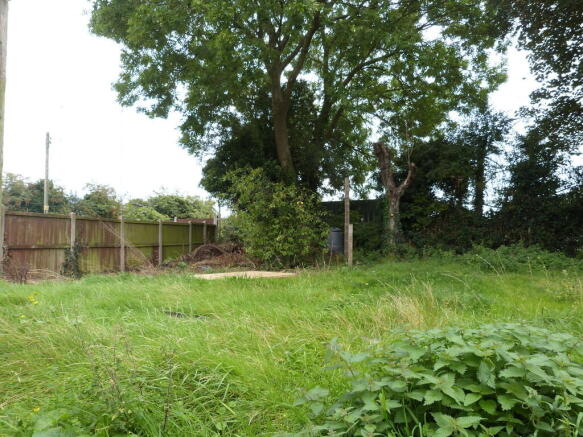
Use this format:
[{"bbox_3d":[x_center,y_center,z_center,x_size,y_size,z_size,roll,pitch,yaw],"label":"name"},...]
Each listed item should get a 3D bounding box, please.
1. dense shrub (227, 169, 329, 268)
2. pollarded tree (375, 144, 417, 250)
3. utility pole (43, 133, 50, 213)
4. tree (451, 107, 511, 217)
[{"bbox_3d":[-0.533,-0.024,16.017,3.800,3.650,3.200,0,-3,0],"label":"dense shrub"},{"bbox_3d":[4.707,-0.842,19.055,1.900,5.360,1.400,0,-3,0],"label":"pollarded tree"},{"bbox_3d":[-16.624,-1.683,28.601,0.360,8.270,0.320,0,-3,0],"label":"utility pole"},{"bbox_3d":[10.826,-2.106,24.116,3.600,8.330,3.400,0,-3,0],"label":"tree"}]

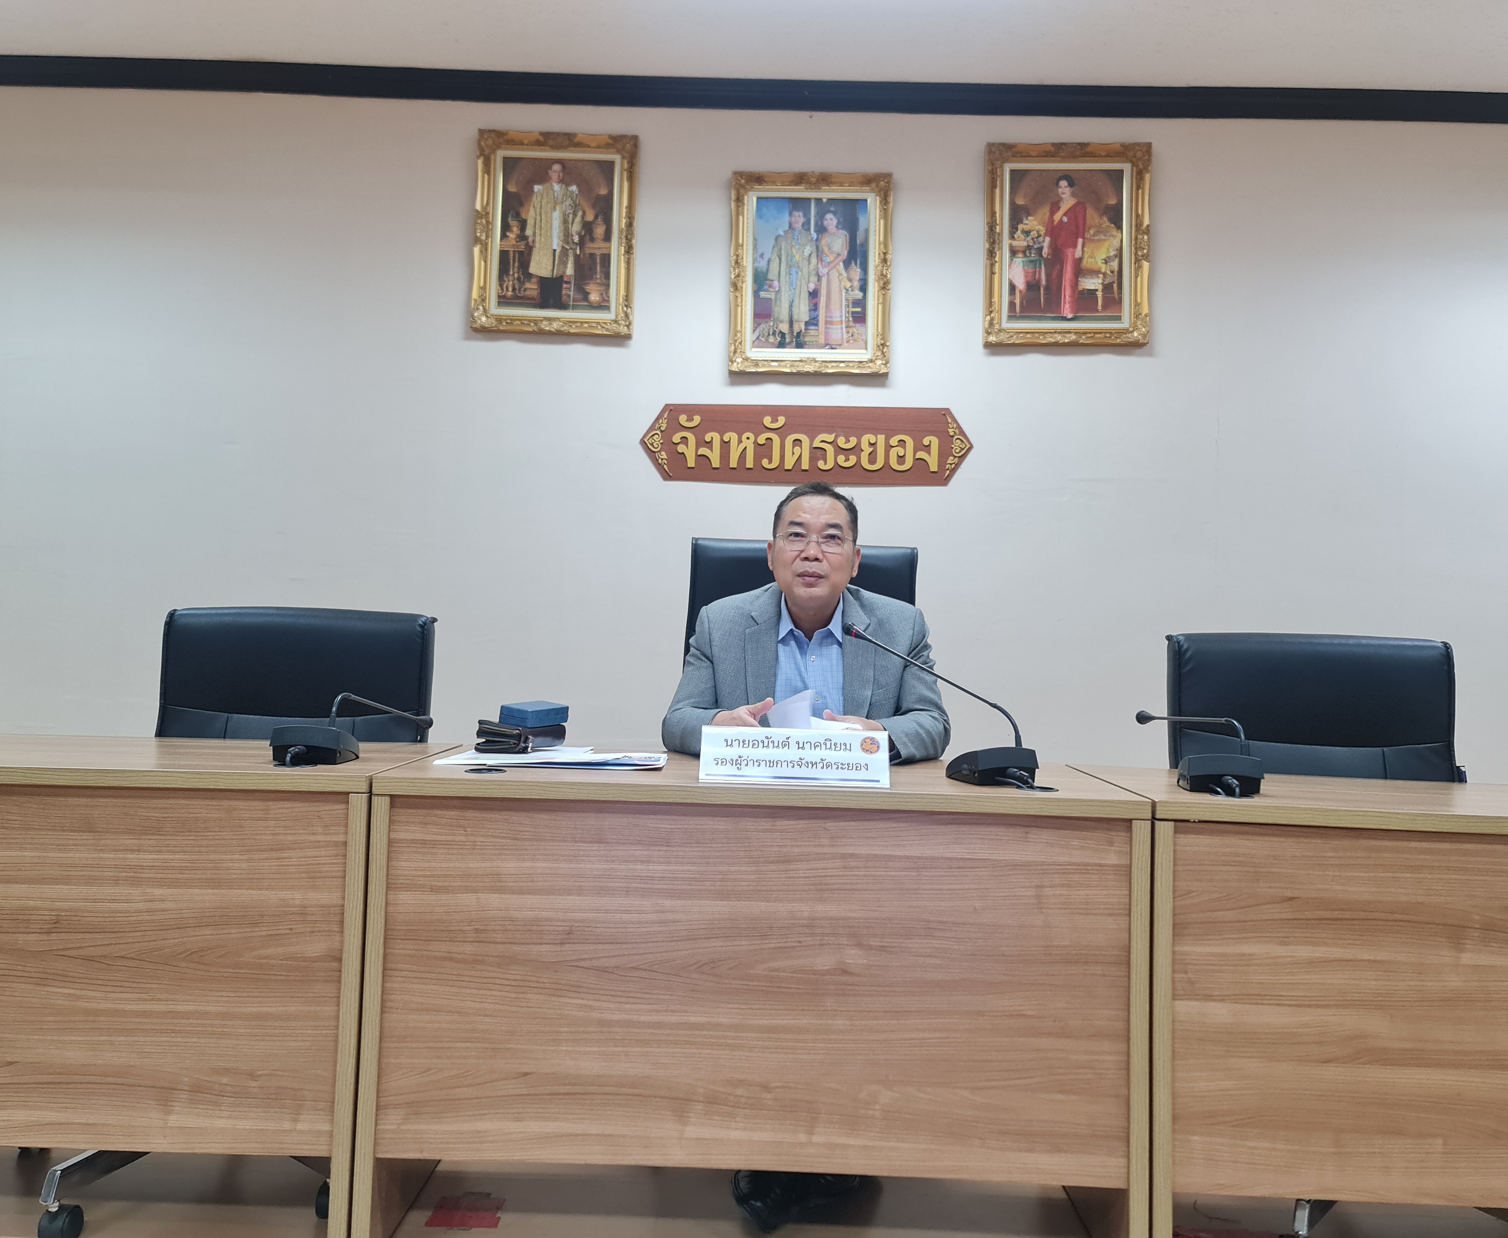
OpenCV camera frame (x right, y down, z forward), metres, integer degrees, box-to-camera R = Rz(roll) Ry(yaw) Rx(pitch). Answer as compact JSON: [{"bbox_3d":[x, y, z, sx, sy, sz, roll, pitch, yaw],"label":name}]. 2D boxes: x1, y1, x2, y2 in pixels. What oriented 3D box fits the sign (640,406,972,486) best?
[{"bbox_3d":[0.155,-0.507,3.493,0.970,0.227,0.030,2,-1,1],"label":"sign"}]

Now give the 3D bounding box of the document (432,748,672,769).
[{"bbox_3d":[-0.351,0.250,2.169,0.380,0.015,0.300,2,-2,1],"label":"document"}]

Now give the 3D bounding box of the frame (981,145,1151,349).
[{"bbox_3d":[0.919,-1.089,3.475,0.468,0.582,0.055,2,2,1],"label":"frame"}]

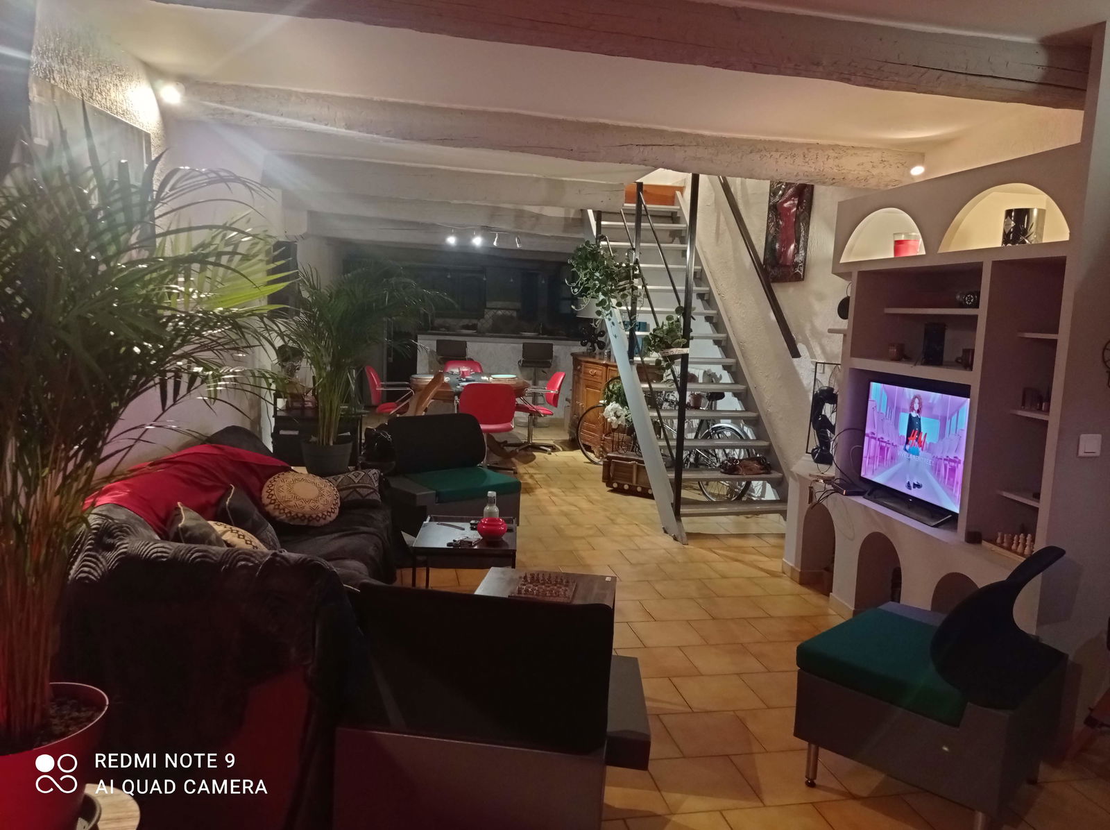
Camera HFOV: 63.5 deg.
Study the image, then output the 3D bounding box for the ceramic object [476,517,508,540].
[{"bbox_3d":[-0.299,0.538,4.251,0.145,0.090,0.145,1,7,-4],"label":"ceramic object"}]

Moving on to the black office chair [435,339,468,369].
[{"bbox_3d":[-1.301,-0.405,11.402,0.440,1.070,0.460,2,7,-1],"label":"black office chair"}]

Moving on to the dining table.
[{"bbox_3d":[-0.952,0.009,9.872,1.270,0.740,2.200,0,7,-10],"label":"dining table"}]

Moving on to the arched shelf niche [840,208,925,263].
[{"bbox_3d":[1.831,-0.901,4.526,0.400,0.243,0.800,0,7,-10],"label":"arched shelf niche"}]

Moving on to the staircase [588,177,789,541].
[{"bbox_3d":[1.034,-0.665,7.600,0.860,2.750,3.200,1,7,-11],"label":"staircase"}]

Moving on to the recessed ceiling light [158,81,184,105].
[{"bbox_3d":[-1.724,-1.445,4.030,0.100,0.095,0.100,5,7,24],"label":"recessed ceiling light"}]

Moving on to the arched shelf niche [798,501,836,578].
[{"bbox_3d":[1.663,0.771,5.181,0.330,0.530,0.380,1,7,-11],"label":"arched shelf niche"}]

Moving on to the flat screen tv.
[{"bbox_3d":[1.840,0.148,4.570,0.080,0.570,0.955,1,7,-9],"label":"flat screen tv"}]

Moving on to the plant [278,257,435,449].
[{"bbox_3d":[-1.298,-0.314,5.900,1.000,1.420,1.050,1,7,-11],"label":"plant"}]

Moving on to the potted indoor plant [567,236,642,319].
[{"bbox_3d":[0.438,-1.211,7.927,0.620,0.700,0.550,1,7,-11],"label":"potted indoor plant"}]

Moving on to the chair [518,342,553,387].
[{"bbox_3d":[-0.261,-0.392,11.883,0.450,1.110,0.480,0,7,-10],"label":"chair"}]

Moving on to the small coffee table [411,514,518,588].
[{"bbox_3d":[-0.424,0.791,4.340,0.465,0.500,0.510,1,7,-4],"label":"small coffee table"}]

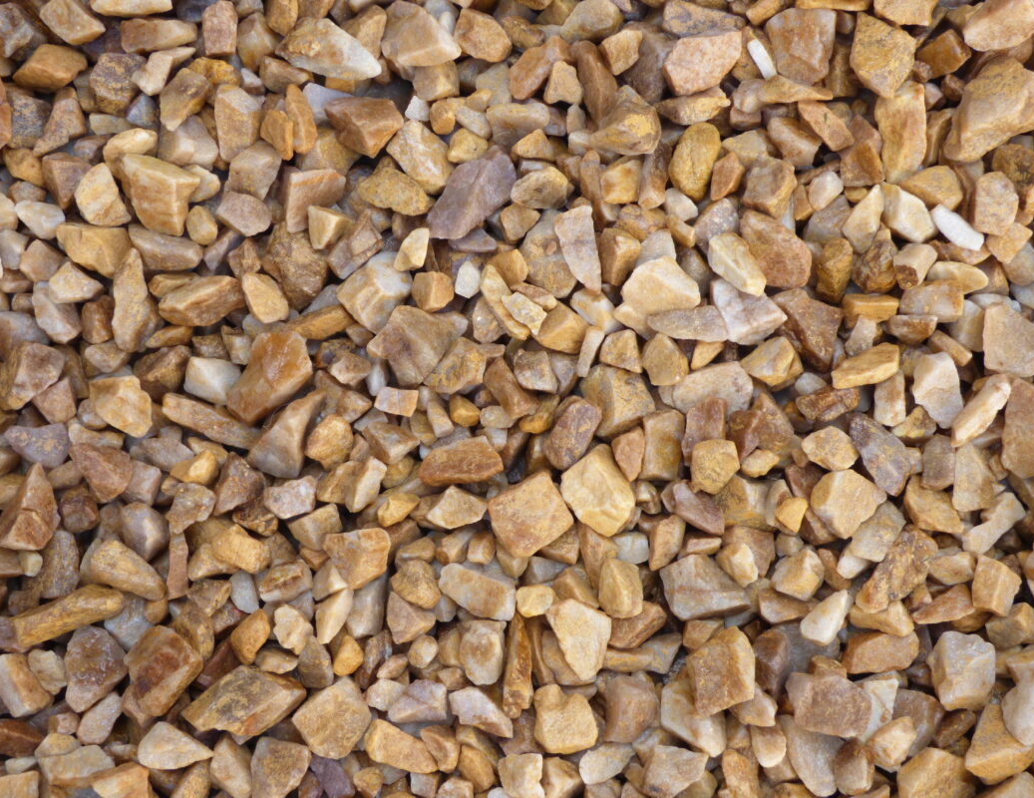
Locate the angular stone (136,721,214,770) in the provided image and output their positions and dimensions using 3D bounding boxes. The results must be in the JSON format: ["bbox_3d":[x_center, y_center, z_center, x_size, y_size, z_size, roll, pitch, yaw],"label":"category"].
[{"bbox_3d":[-0.143,0.145,0.705,0.031,0.015,0.019,11,73,3],"label":"angular stone"}]

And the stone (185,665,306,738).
[{"bbox_3d":[-0.114,0.128,0.711,0.046,0.019,0.027,-37,77,-11],"label":"stone"}]

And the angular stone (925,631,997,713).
[{"bbox_3d":[0.188,0.116,0.715,0.028,0.023,0.032,5,73,1],"label":"angular stone"}]

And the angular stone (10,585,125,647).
[{"bbox_3d":[-0.192,0.090,0.722,0.048,0.015,0.015,-21,74,-6],"label":"angular stone"}]

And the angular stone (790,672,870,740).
[{"bbox_3d":[0.125,0.122,0.678,0.035,0.017,0.022,10,80,2],"label":"angular stone"}]

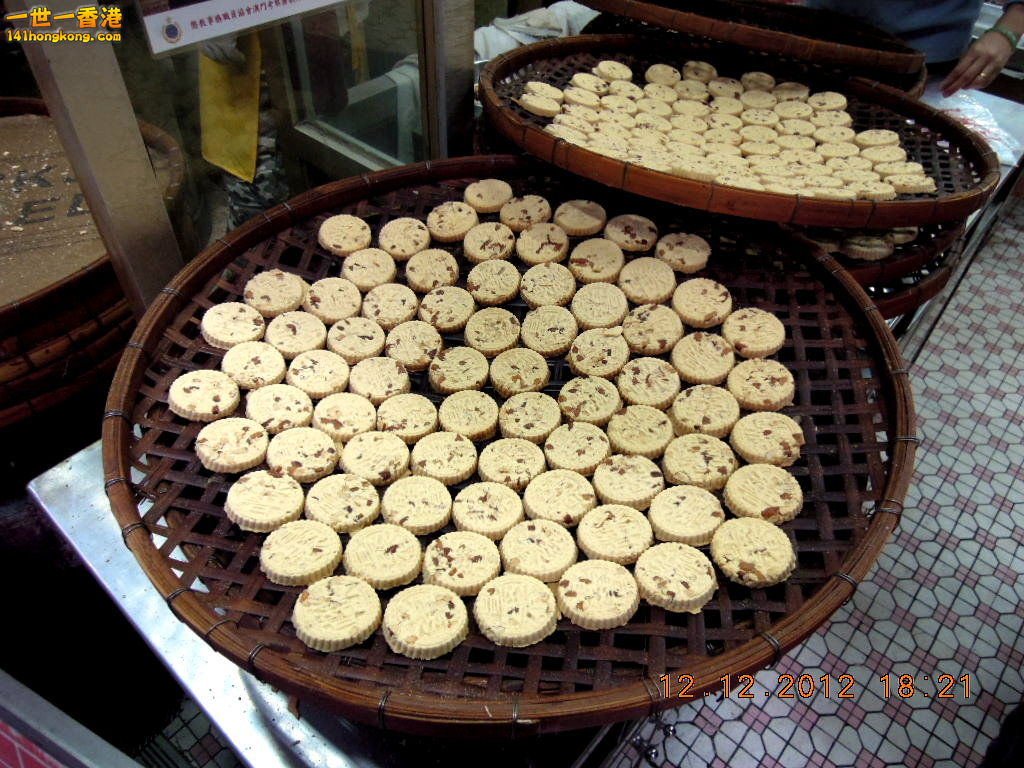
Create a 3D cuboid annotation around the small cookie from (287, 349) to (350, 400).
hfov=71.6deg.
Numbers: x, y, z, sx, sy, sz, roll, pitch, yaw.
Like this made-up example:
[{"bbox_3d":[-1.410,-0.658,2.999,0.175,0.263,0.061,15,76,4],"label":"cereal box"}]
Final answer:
[{"bbox_3d":[-0.174,-0.010,0.641,0.056,0.012,0.056,8,46,0],"label":"small cookie"}]

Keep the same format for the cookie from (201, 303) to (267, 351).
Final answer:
[{"bbox_3d":[-0.284,-0.058,0.723,0.059,0.011,0.059,10,48,-11],"label":"cookie"}]

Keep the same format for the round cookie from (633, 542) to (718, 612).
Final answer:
[{"bbox_3d":[0.107,0.124,0.462,0.052,0.009,0.052,-8,32,0],"label":"round cookie"}]

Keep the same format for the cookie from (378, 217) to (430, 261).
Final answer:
[{"bbox_3d":[-0.127,-0.171,0.841,0.059,0.011,0.059,3,58,-5],"label":"cookie"}]

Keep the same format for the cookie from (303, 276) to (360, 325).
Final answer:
[{"bbox_3d":[-0.170,-0.079,0.675,0.052,0.009,0.052,6,53,-8],"label":"cookie"}]

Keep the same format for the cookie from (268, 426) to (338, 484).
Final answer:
[{"bbox_3d":[-0.170,0.058,0.580,0.056,0.011,0.056,11,37,0],"label":"cookie"}]

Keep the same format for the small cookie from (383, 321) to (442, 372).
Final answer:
[{"bbox_3d":[-0.103,-0.042,0.749,0.059,0.011,0.059,3,49,-4],"label":"small cookie"}]

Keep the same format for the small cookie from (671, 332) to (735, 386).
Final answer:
[{"bbox_3d":[0.174,-0.024,0.650,0.056,0.012,0.056,-4,49,0],"label":"small cookie"}]

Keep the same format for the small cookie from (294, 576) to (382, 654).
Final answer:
[{"bbox_3d":[-0.115,0.149,0.466,0.056,0.012,0.056,2,32,0],"label":"small cookie"}]

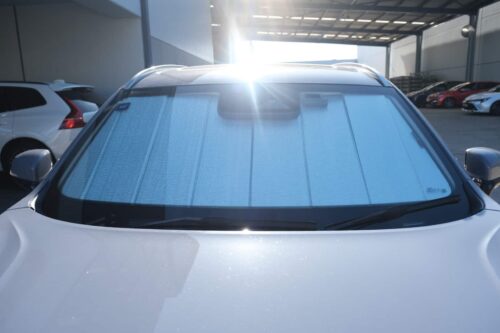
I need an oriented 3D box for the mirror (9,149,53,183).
[{"bbox_3d":[-0.915,0.004,1.560,0.200,0.150,0.125,-2,11,1],"label":"mirror"}]

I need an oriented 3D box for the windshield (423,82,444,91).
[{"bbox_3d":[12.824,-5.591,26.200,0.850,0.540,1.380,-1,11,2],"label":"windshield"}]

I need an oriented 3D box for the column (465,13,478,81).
[{"bbox_3d":[14.571,-6.990,24.705,0.370,5.930,0.270,-1,11,2],"label":"column"}]

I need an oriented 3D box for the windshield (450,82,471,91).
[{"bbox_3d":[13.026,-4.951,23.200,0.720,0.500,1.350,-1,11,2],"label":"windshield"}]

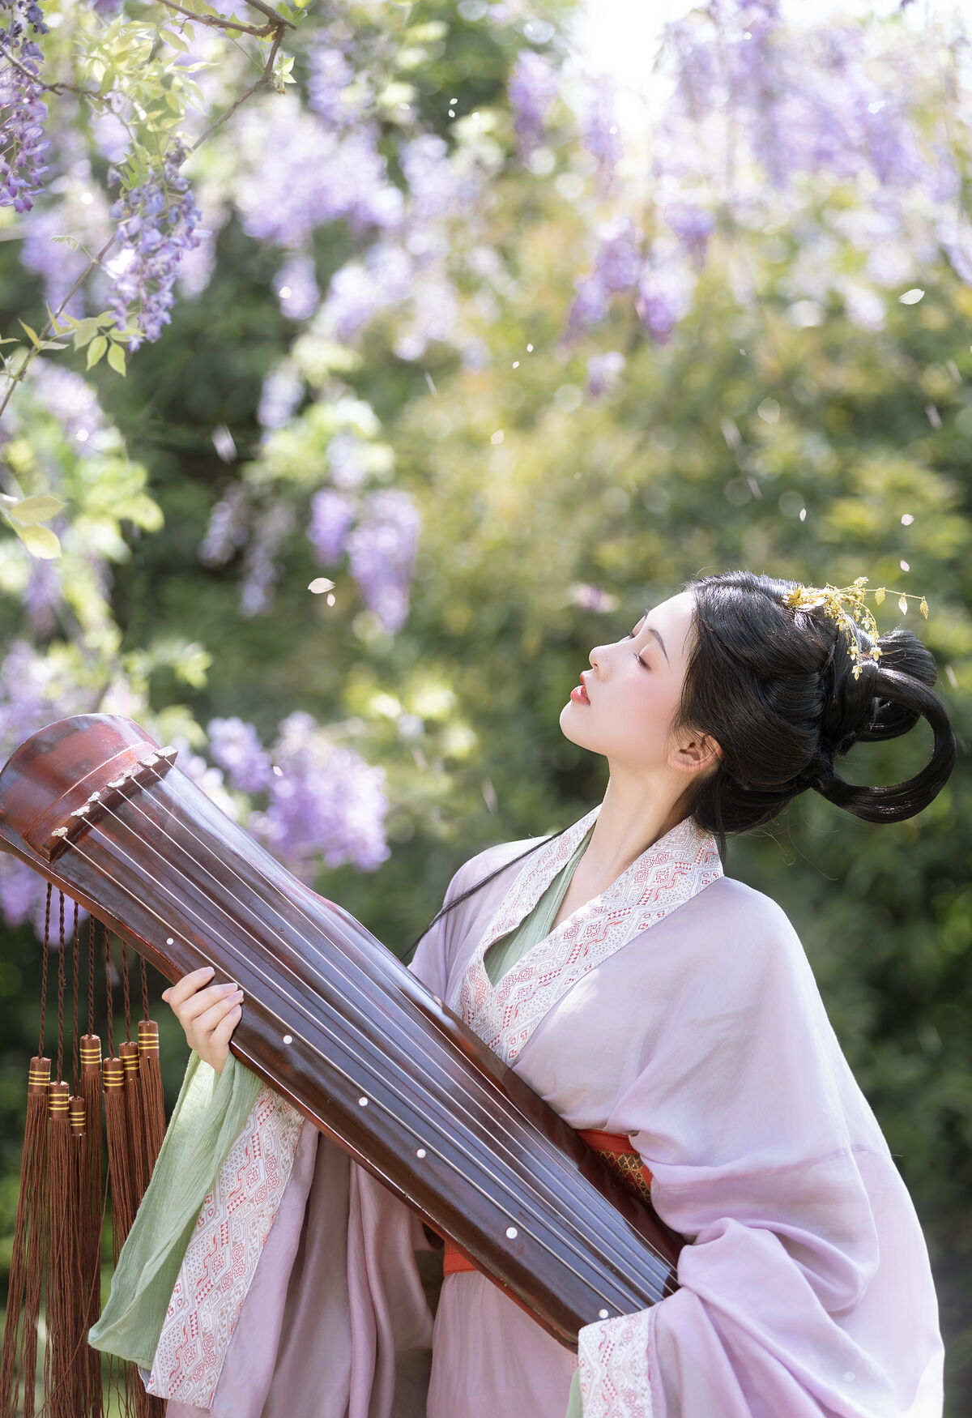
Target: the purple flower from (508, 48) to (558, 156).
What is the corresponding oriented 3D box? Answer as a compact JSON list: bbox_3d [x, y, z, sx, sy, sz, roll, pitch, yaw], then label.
[{"bbox_3d":[0.081,-1.056,8.600,0.085,0.179,0.080,0,-2,0],"label":"purple flower"}]

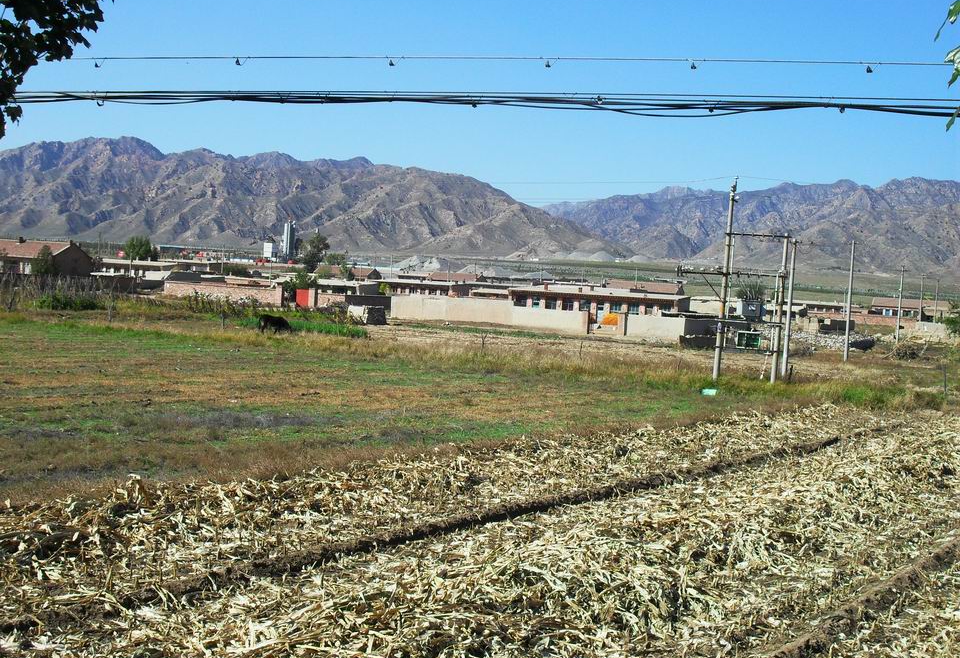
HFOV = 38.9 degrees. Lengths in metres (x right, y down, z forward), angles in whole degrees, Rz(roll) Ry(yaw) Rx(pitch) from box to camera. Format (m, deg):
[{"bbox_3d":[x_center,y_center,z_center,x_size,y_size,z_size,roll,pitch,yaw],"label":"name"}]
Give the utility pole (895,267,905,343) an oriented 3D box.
[{"bbox_3d":[34.596,-1.948,111.802,0.250,6.480,0.250,3,3,0],"label":"utility pole"}]

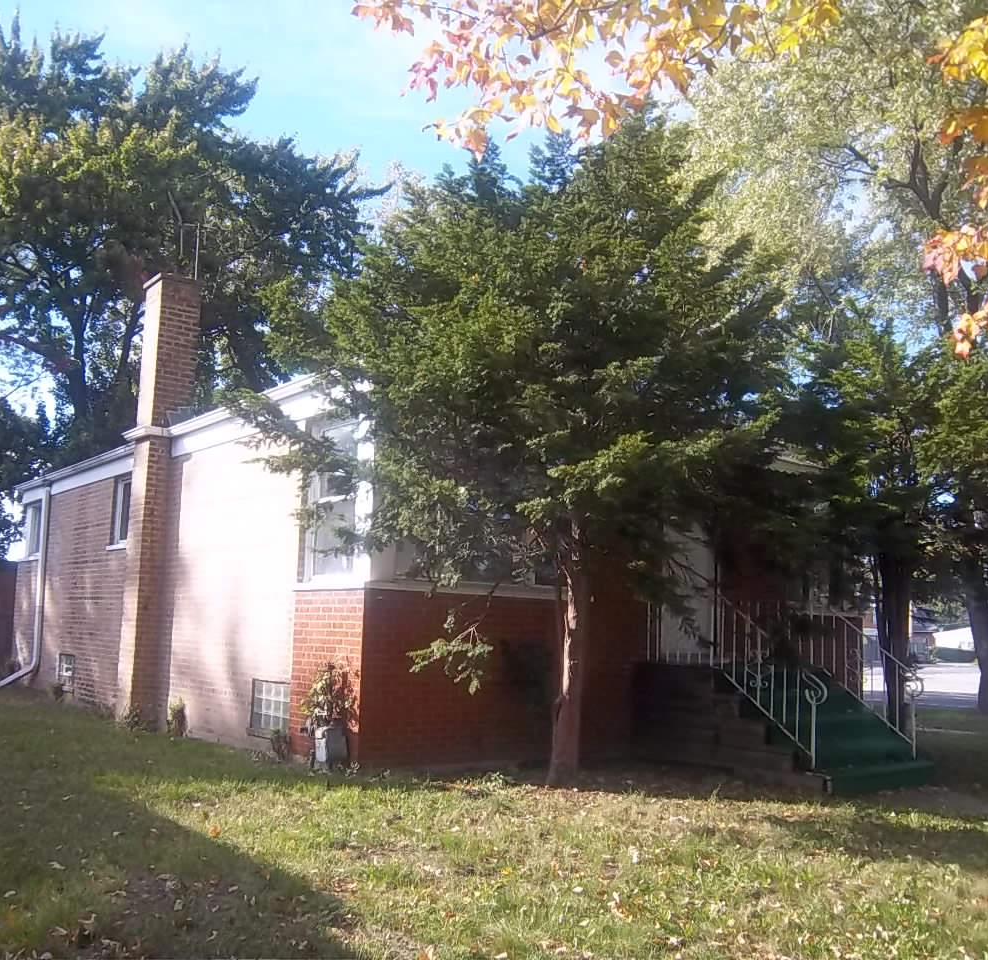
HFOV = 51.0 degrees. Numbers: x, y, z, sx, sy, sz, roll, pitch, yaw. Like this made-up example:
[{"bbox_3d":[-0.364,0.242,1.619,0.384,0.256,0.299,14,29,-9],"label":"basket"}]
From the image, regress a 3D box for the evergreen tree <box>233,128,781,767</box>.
[{"bbox_3d":[0.179,-0.351,8.290,4.200,5.470,3.800,1,-8,1],"label":"evergreen tree"}]

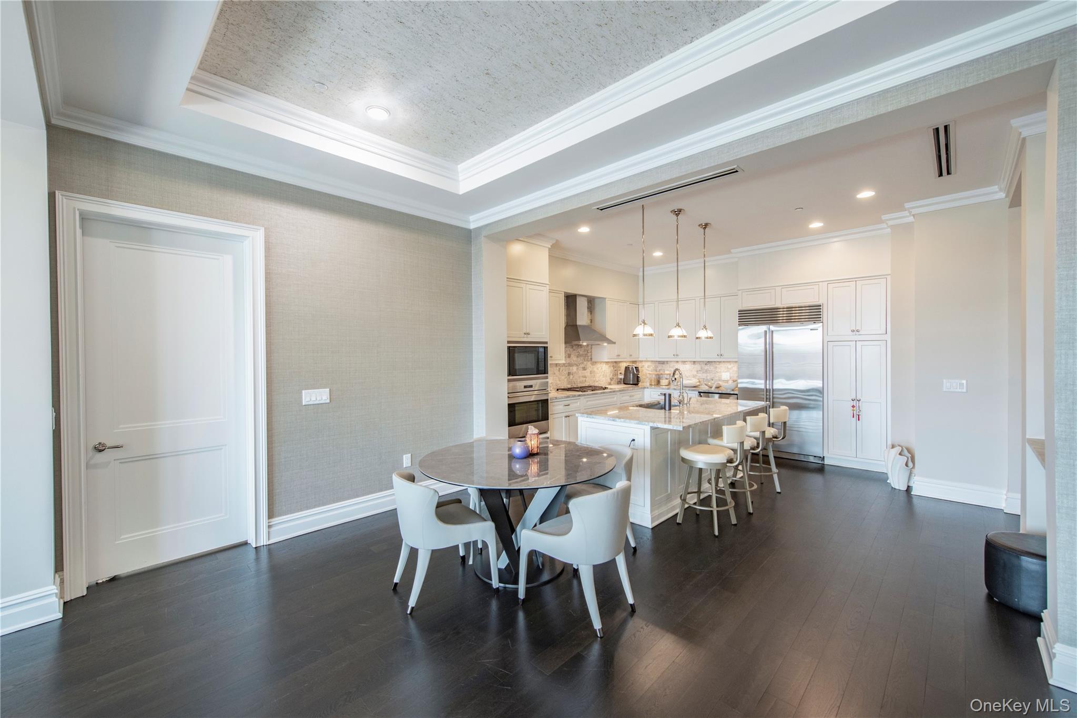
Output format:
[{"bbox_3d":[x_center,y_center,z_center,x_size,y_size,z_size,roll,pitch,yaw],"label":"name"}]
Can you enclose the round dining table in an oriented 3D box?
[{"bbox_3d":[-0.138,1.087,3.014,1.378,0.760,1.378,0,1,0],"label":"round dining table"}]

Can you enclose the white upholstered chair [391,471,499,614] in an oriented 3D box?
[{"bbox_3d":[-0.618,1.089,2.687,0.570,0.760,0.560,-1,1,-35],"label":"white upholstered chair"}]

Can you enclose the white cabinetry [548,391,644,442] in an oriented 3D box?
[{"bbox_3d":[0.845,0.964,6.830,0.630,0.860,2.500,1,1,44],"label":"white cabinetry"}]

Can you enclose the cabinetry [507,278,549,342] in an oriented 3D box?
[{"bbox_3d":[-0.364,-0.630,5.652,0.600,0.760,0.830,0,1,44],"label":"cabinetry"}]

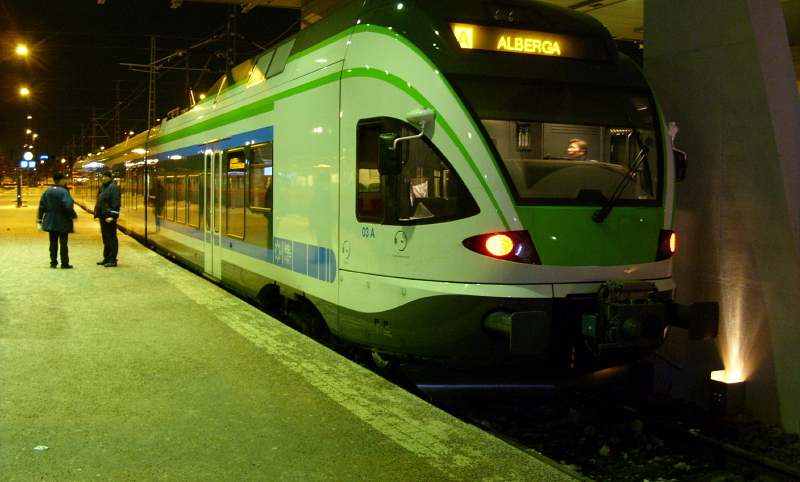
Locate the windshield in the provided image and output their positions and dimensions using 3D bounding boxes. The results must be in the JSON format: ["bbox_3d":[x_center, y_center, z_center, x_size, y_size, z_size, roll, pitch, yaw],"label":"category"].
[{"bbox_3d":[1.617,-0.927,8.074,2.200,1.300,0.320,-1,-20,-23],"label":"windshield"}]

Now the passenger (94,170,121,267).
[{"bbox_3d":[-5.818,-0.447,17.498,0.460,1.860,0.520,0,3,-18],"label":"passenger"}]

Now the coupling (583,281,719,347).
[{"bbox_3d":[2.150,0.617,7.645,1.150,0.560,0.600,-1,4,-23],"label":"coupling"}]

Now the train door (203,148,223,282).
[{"bbox_3d":[-3.354,-0.487,15.890,0.100,2.250,1.500,-1,4,-23],"label":"train door"}]

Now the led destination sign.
[{"bbox_3d":[1.344,-1.968,8.698,1.750,0.320,0.160,-1,-16,-23],"label":"led destination sign"}]

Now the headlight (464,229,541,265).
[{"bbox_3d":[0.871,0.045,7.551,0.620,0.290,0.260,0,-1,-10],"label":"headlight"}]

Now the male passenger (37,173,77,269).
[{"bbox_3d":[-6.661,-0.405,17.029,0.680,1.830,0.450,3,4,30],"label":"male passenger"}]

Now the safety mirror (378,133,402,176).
[{"bbox_3d":[-0.083,-0.778,7.892,0.200,0.370,0.120,-1,4,-23],"label":"safety mirror"}]

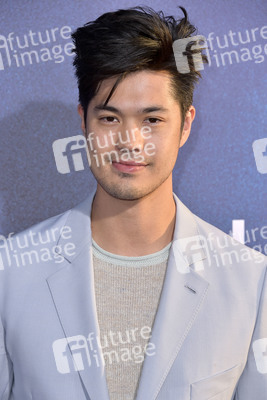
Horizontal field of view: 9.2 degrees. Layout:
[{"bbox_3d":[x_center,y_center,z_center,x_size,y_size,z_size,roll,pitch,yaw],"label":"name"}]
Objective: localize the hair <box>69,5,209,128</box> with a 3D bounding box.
[{"bbox_3d":[0.007,-0.188,2.460,0.198,0.198,0.235,2,1,9],"label":"hair"}]

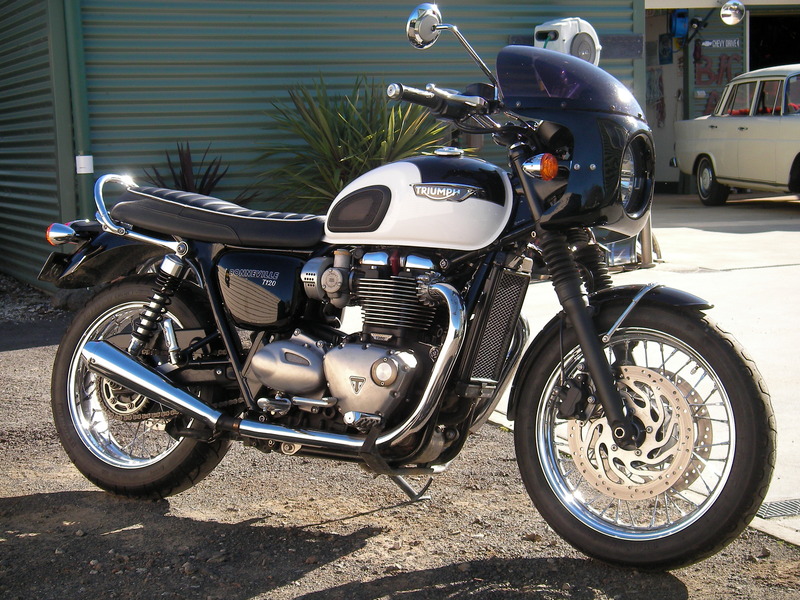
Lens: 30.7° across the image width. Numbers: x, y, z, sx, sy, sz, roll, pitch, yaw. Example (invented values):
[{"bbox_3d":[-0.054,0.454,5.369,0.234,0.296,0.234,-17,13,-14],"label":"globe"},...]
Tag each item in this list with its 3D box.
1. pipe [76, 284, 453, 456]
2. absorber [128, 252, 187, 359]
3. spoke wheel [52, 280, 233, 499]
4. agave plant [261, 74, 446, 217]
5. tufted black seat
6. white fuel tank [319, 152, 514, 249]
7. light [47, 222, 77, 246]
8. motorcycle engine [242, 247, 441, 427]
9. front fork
[{"bbox_3d":[-0.354,0.135,3.694,1.100,0.430,0.200,3,-3,29],"label":"pipe"},{"bbox_3d":[-0.653,0.023,3.874,0.080,0.340,0.075,24,7,28],"label":"absorber"},{"bbox_3d":[-0.711,0.240,4.073,0.645,0.645,0.155,3,-3,29],"label":"spoke wheel"},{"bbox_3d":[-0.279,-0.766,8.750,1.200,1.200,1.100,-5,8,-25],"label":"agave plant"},{"bbox_3d":[-0.475,-0.222,3.989,0.750,0.170,0.270,3,-3,29],"label":"tufted black seat"},{"bbox_3d":[0.072,-0.242,3.693,0.560,0.260,0.280,3,-3,29],"label":"white fuel tank"},{"bbox_3d":[-0.951,-0.184,4.085,0.085,0.066,0.070,3,-3,29],"label":"light"},{"bbox_3d":[-0.085,0.093,3.711,0.500,0.450,0.380,3,-3,29],"label":"motorcycle engine"},{"bbox_3d":[0.447,-0.013,3.464,0.110,0.770,0.260,-26,-16,27],"label":"front fork"}]

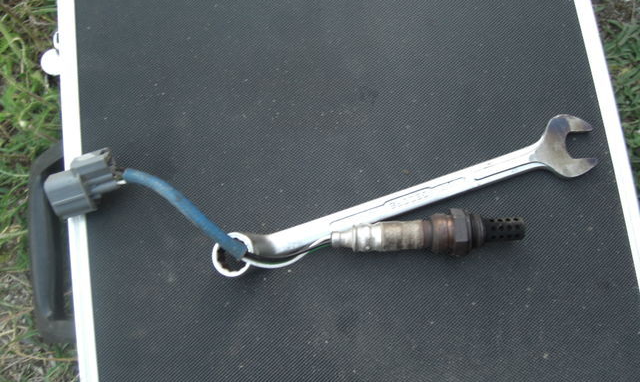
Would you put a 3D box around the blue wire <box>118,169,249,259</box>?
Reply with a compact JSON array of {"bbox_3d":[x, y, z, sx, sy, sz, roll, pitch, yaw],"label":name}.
[{"bbox_3d":[-0.071,0.009,0.376,0.080,0.013,0.015,33,81,7],"label":"blue wire"}]

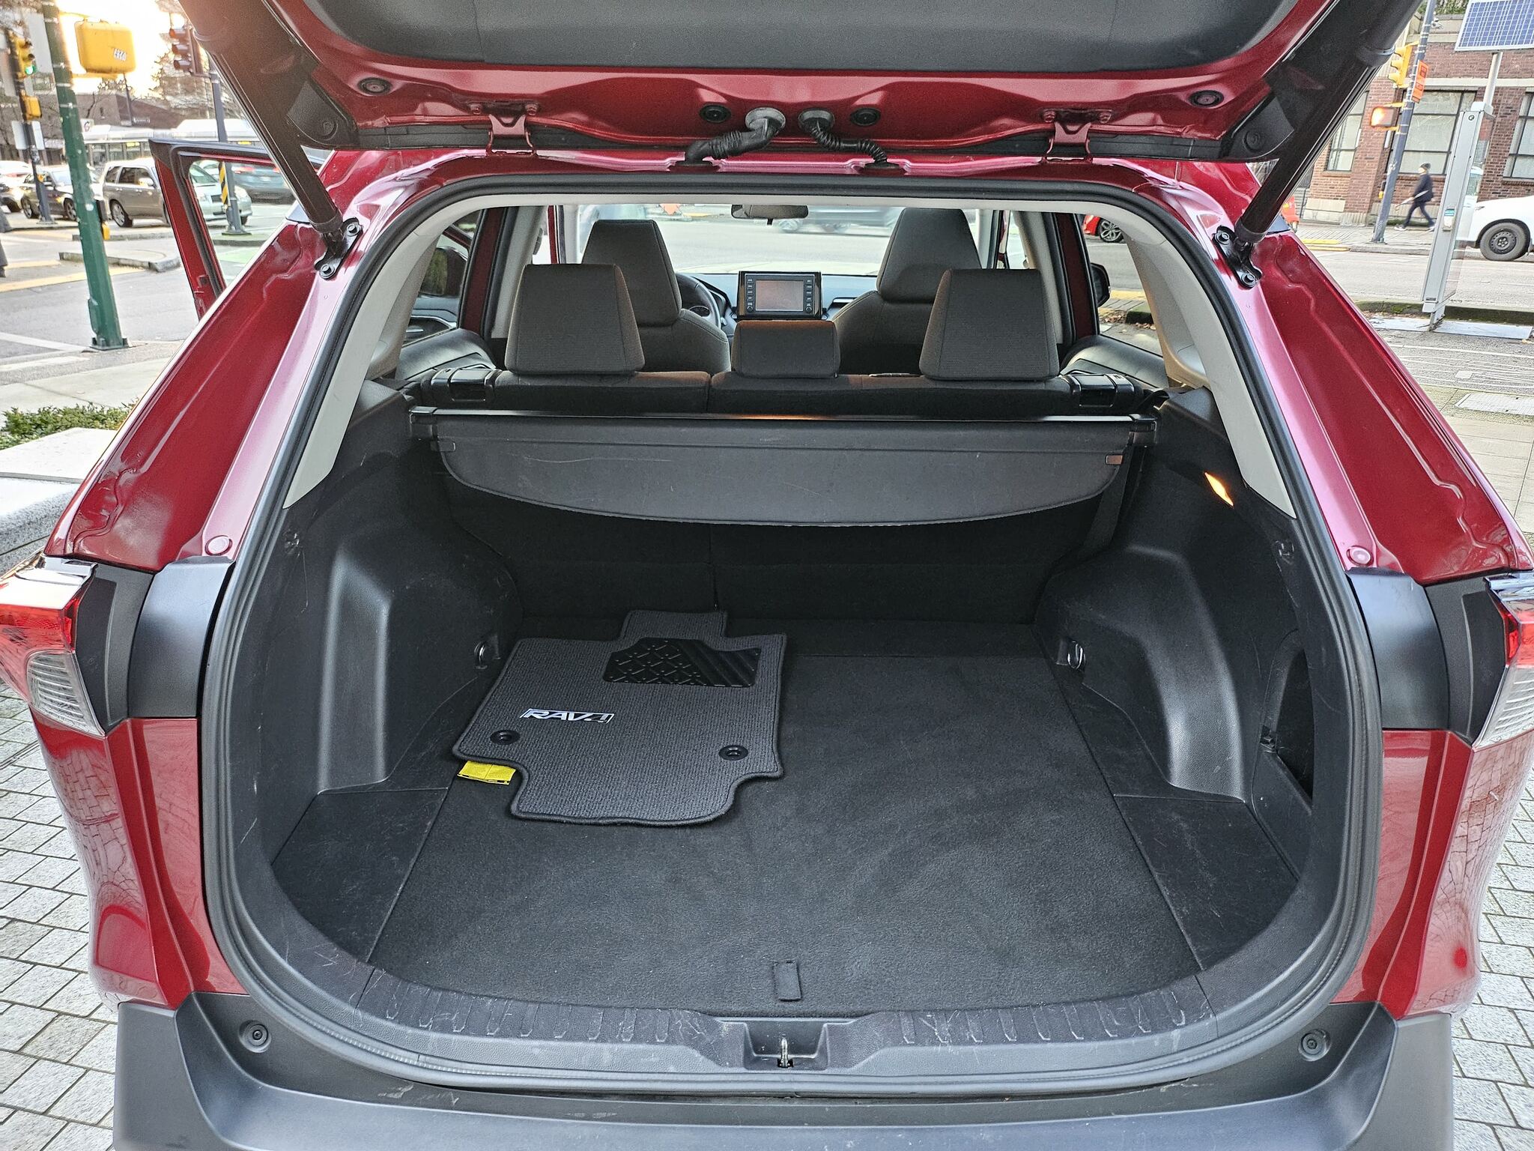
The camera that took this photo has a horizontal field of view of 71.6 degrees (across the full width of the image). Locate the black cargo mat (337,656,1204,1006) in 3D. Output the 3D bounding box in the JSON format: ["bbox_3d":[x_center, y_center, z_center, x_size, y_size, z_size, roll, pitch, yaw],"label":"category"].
[{"bbox_3d":[0.016,0.312,1.589,0.990,0.020,0.900,1,22,1],"label":"black cargo mat"}]

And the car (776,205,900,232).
[{"bbox_3d":[2.637,-12.028,34.719,4.600,1.600,1.850,7,21,15],"label":"car"}]

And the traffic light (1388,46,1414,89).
[{"bbox_3d":[13.317,-10.654,22.300,0.370,0.800,0.280,7,21,15],"label":"traffic light"}]

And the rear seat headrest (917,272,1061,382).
[{"bbox_3d":[0.385,-0.434,1.840,0.235,0.185,0.110,1,29,1],"label":"rear seat headrest"}]

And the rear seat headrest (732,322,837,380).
[{"bbox_3d":[0.032,-0.393,1.860,0.190,0.110,0.100,1,27,1],"label":"rear seat headrest"}]

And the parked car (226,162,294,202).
[{"bbox_3d":[-15.564,-12.237,32.567,1.820,1.500,4.400,-9,23,-25],"label":"parked car"}]

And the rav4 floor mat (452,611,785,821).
[{"bbox_3d":[-0.225,0.201,1.816,0.520,0.030,0.710,1,22,1],"label":"rav4 floor mat"}]

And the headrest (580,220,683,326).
[{"bbox_3d":[-0.331,-0.723,2.540,0.265,0.230,0.110,1,30,1],"label":"headrest"}]

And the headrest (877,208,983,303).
[{"bbox_3d":[0.404,-0.782,2.600,0.265,0.215,0.110,1,30,1],"label":"headrest"}]

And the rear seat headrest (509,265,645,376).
[{"bbox_3d":[-0.326,-0.440,1.830,0.235,0.185,0.110,1,29,1],"label":"rear seat headrest"}]

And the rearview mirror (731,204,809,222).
[{"bbox_3d":[0.009,-1.088,3.150,0.235,0.070,0.050,5,21,12],"label":"rearview mirror"}]

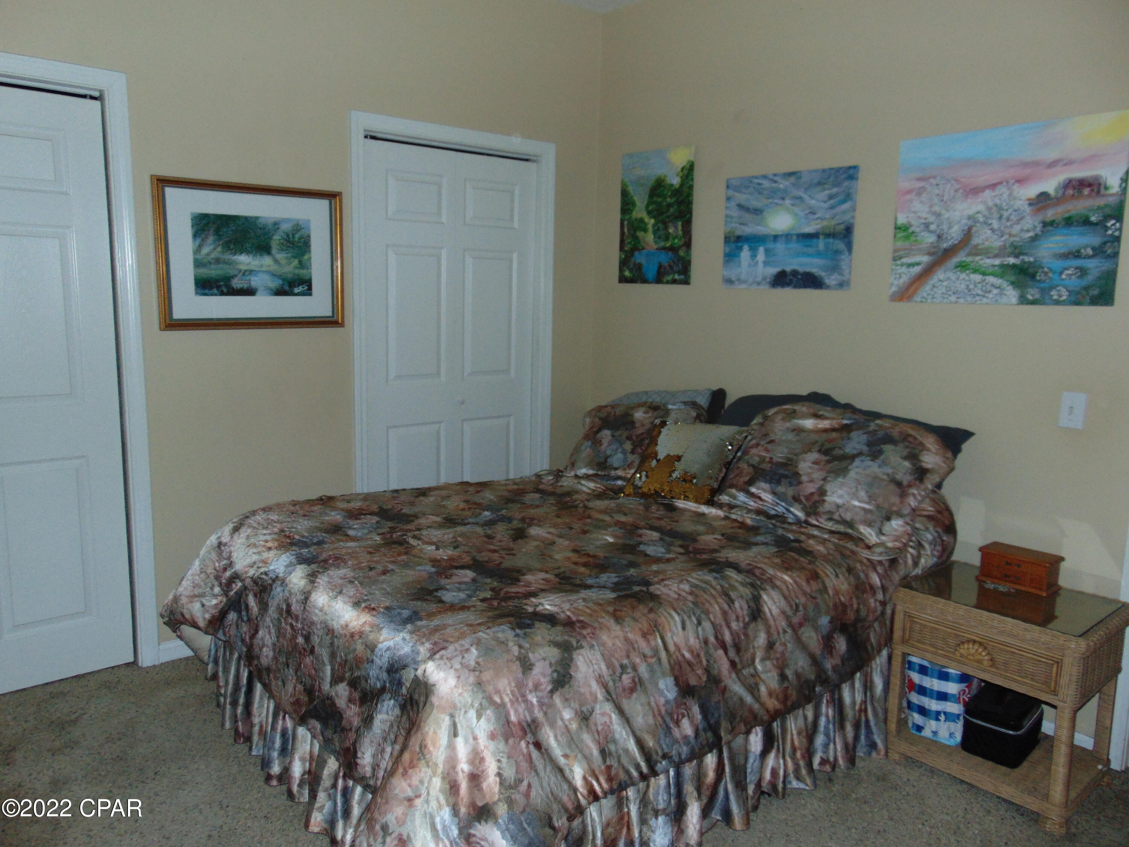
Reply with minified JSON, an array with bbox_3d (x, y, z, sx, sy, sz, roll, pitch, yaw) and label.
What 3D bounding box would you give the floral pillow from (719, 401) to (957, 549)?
[{"bbox_3d":[0.949,0.166,2.885,0.730,0.460,0.190,12,-22,49],"label":"floral pillow"}]

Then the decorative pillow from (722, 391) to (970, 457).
[{"bbox_3d":[0.990,0.142,3.068,0.160,0.460,0.920,17,-4,-41],"label":"decorative pillow"}]

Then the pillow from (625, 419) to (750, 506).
[{"bbox_3d":[0.483,0.148,3.286,0.400,0.120,0.390,4,53,36],"label":"pillow"}]

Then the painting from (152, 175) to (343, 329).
[{"bbox_3d":[-1.162,-0.628,3.089,0.703,0.539,0.026,-6,12,-40],"label":"painting"}]

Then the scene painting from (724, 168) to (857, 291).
[{"bbox_3d":[0.892,-0.782,3.315,0.024,0.462,0.622,-6,12,-40],"label":"scene painting"}]

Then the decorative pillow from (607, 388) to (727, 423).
[{"bbox_3d":[0.431,0.046,3.727,0.150,0.430,0.700,17,-9,-41],"label":"decorative pillow"}]

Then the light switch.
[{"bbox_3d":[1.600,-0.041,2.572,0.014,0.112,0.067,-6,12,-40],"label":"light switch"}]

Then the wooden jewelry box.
[{"bbox_3d":[1.452,0.461,2.603,0.122,0.107,0.206,-7,12,-41],"label":"wooden jewelry box"}]

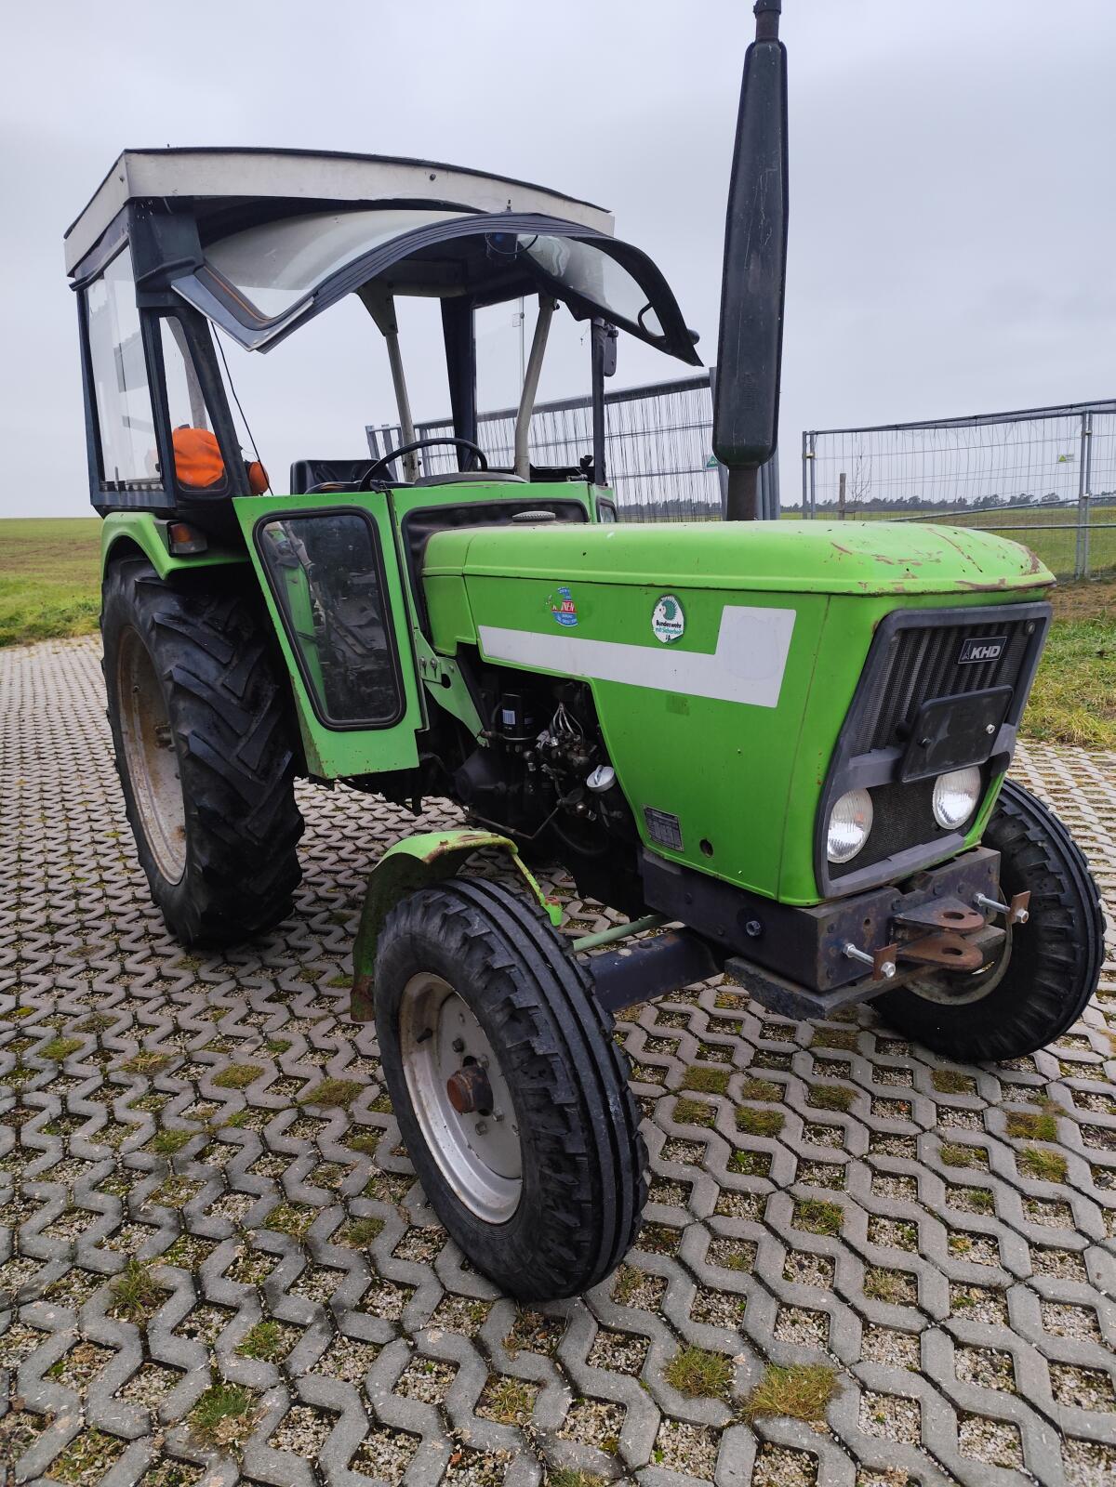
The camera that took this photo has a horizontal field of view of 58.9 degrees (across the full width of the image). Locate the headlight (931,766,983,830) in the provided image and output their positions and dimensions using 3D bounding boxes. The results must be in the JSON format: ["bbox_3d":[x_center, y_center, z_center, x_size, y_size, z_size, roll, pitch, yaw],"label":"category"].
[{"bbox_3d":[0.725,0.092,1.839,0.138,0.138,0.085,-10,15,-32],"label":"headlight"}]

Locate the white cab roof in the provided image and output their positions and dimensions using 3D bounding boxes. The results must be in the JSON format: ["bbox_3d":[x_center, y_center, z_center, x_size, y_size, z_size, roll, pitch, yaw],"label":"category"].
[{"bbox_3d":[-0.739,-1.720,3.328,1.540,0.180,1.030,-10,15,-32],"label":"white cab roof"}]

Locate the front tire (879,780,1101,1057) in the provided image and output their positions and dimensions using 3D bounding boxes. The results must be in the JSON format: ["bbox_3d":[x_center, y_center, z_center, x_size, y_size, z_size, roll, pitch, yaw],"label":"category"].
[{"bbox_3d":[0.980,0.420,2.487,0.185,0.745,0.745,-10,15,-31],"label":"front tire"}]

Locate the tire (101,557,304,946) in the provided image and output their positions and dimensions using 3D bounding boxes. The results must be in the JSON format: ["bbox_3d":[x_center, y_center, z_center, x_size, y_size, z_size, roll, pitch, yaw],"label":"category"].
[{"bbox_3d":[-1.230,0.014,3.338,0.345,1.335,1.335,-10,15,-32],"label":"tire"}]

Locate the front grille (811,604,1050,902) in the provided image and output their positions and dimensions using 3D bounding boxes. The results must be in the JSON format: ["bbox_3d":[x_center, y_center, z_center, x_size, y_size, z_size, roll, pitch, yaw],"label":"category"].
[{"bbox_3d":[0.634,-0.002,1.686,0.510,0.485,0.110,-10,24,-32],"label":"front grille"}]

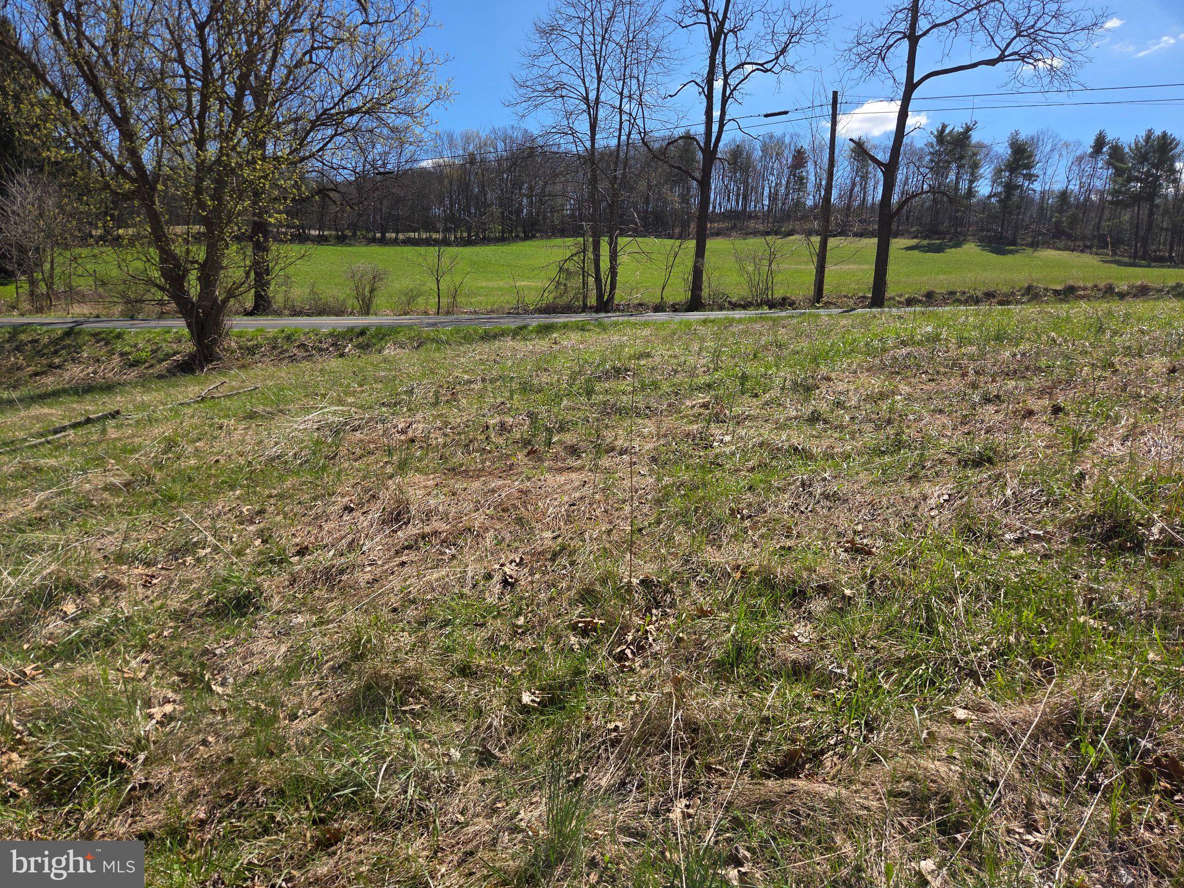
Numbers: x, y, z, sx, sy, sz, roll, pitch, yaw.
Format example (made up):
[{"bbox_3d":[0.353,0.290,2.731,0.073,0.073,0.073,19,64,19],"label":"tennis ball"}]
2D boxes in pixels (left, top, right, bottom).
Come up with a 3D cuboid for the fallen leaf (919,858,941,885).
[{"bbox_3d":[0.861,1.091,2.003,0.046,0.020,0.080,-5,21,1],"label":"fallen leaf"}]

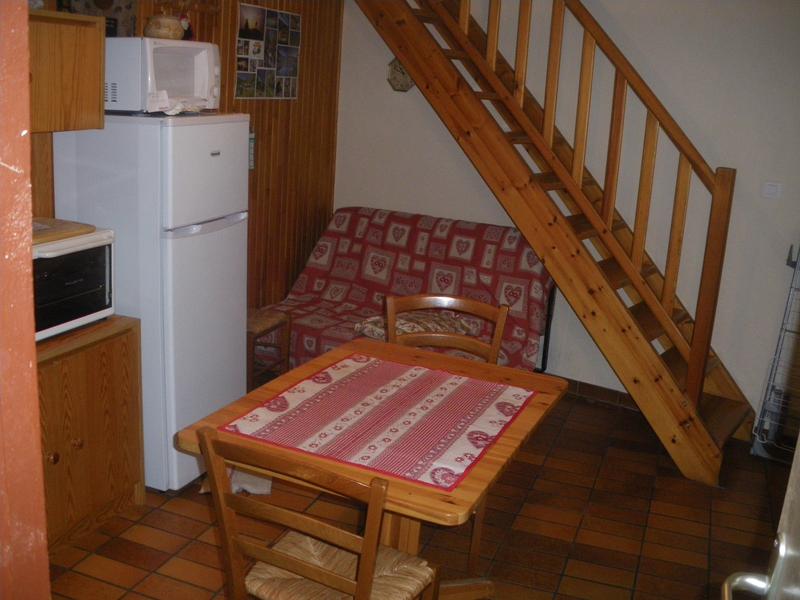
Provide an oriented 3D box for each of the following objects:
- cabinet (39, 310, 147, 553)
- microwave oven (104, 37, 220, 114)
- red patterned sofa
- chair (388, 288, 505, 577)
[{"bbox_3d":[-1.294,0.446,2.768,0.540,0.730,0.810,9,14,19],"label":"cabinet"},{"bbox_3d":[-0.961,-0.854,3.178,0.360,0.270,0.475,9,14,19],"label":"microwave oven"},{"bbox_3d":[0.025,0.072,4.325,1.380,0.920,0.905,9,14,19],"label":"red patterned sofa"},{"bbox_3d":[0.098,0.478,2.751,0.450,0.880,0.490,6,14,8],"label":"chair"}]

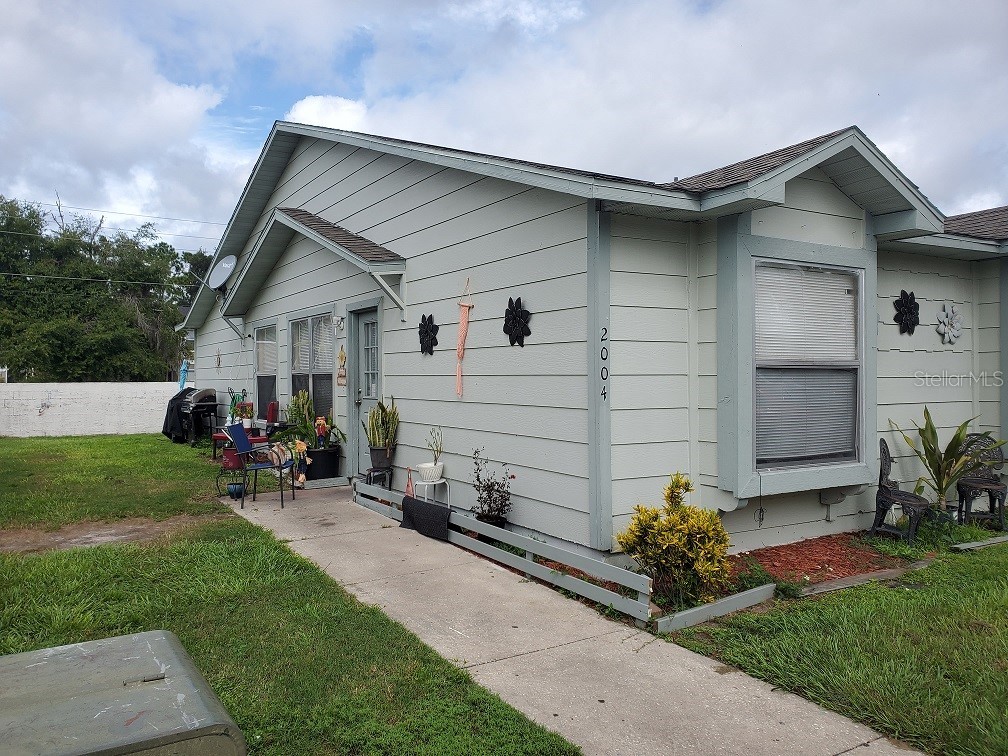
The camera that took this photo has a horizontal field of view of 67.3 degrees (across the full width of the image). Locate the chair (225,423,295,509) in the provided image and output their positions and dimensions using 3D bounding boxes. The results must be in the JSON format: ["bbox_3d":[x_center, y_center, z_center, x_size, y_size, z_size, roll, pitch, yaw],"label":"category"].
[{"bbox_3d":[-2.670,0.965,8.420,0.630,0.870,0.570,0,0,-3],"label":"chair"}]

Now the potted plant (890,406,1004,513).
[{"bbox_3d":[4.130,0.815,7.050,0.950,1.080,0.780,-1,0,-32],"label":"potted plant"}]

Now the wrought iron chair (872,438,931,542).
[{"bbox_3d":[3.490,1.000,6.730,0.430,0.840,0.440,-1,1,-45],"label":"wrought iron chair"}]

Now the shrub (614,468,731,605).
[{"bbox_3d":[1.094,1.030,4.860,0.670,0.820,0.650,0,0,0],"label":"shrub"}]

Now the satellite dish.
[{"bbox_3d":[-5.224,-1.951,14.000,0.680,0.640,0.250,0,-20,29],"label":"satellite dish"}]

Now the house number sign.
[{"bbox_3d":[0.724,-0.098,5.397,0.073,0.525,0.020,-1,0,-32],"label":"house number sign"}]

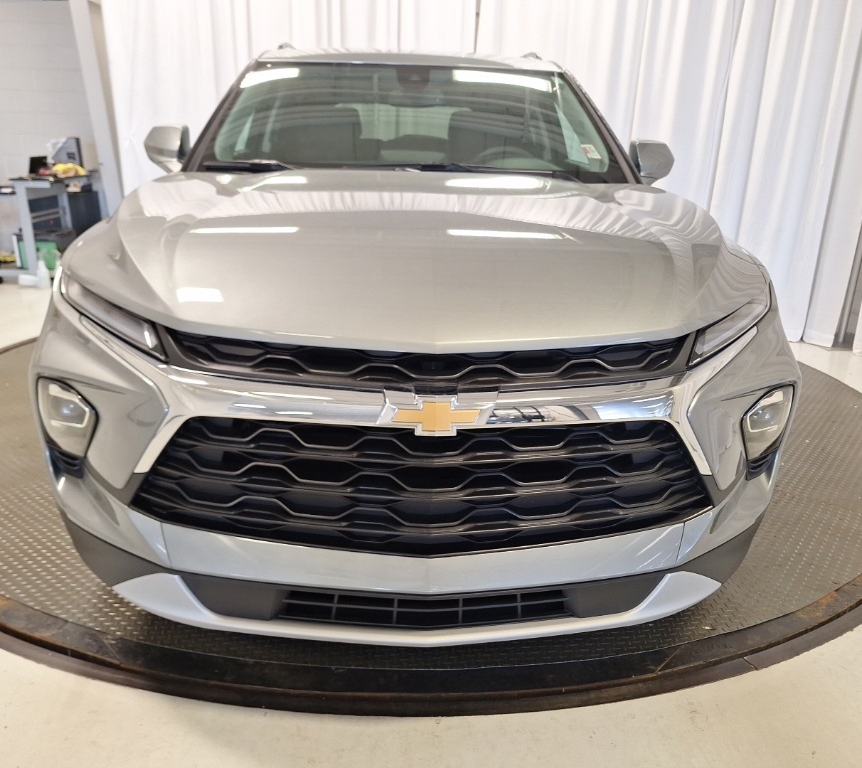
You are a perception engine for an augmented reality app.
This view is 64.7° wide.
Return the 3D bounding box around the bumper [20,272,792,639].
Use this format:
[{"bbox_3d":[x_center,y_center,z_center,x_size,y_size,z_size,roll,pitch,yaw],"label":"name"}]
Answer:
[{"bbox_3d":[-0.009,0.156,1.557,1.860,0.710,0.600,0,19,-3],"label":"bumper"}]

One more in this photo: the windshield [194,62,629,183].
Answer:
[{"bbox_3d":[-0.062,-1.017,2.596,1.520,0.170,0.810,0,52,-3],"label":"windshield"}]

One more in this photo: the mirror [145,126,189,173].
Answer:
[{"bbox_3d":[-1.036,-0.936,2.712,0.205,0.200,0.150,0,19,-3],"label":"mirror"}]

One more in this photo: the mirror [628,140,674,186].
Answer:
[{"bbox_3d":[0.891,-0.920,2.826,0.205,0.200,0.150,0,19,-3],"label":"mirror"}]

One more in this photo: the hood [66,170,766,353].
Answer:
[{"bbox_3d":[-0.018,-0.400,1.789,1.700,0.300,1.280,0,19,-3],"label":"hood"}]

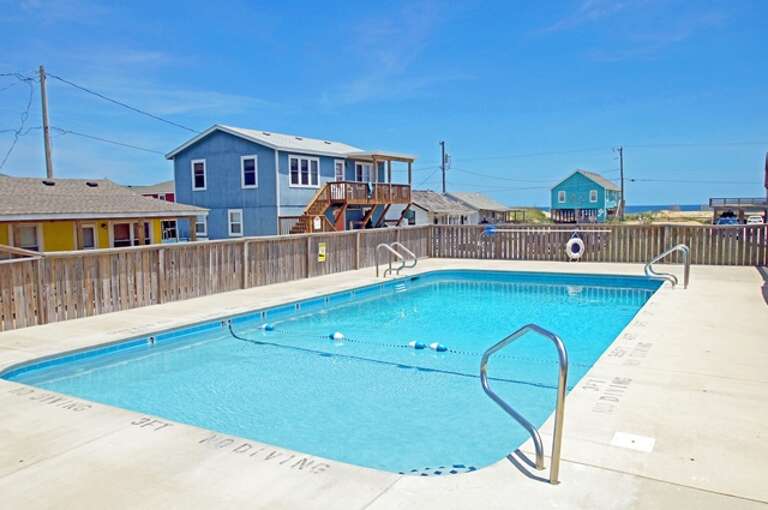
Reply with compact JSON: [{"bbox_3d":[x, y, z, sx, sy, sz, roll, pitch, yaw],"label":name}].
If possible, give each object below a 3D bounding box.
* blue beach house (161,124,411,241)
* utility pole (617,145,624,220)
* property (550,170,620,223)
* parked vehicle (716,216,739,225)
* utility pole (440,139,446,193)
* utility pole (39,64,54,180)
[{"bbox_3d":[-4.710,-3.575,32.635,9.112,6.439,10.854,2,5,29],"label":"blue beach house"},{"bbox_3d":[32.386,-9.650,78.517,0.550,10.331,0.400,2,5,29],"label":"utility pole"},{"bbox_3d":[29.240,-8.296,82.368,7.088,7.106,13.875,2,5,29],"label":"property"},{"bbox_3d":[33.788,-3.034,56.719,1.820,1.480,4.500,2,5,29],"label":"parked vehicle"},{"bbox_3d":[7.450,-8.667,70.541,0.550,10.370,0.420,2,5,29],"label":"utility pole"},{"bbox_3d":[-17.884,-5.015,30.676,0.330,10.002,0.320,2,5,29],"label":"utility pole"}]

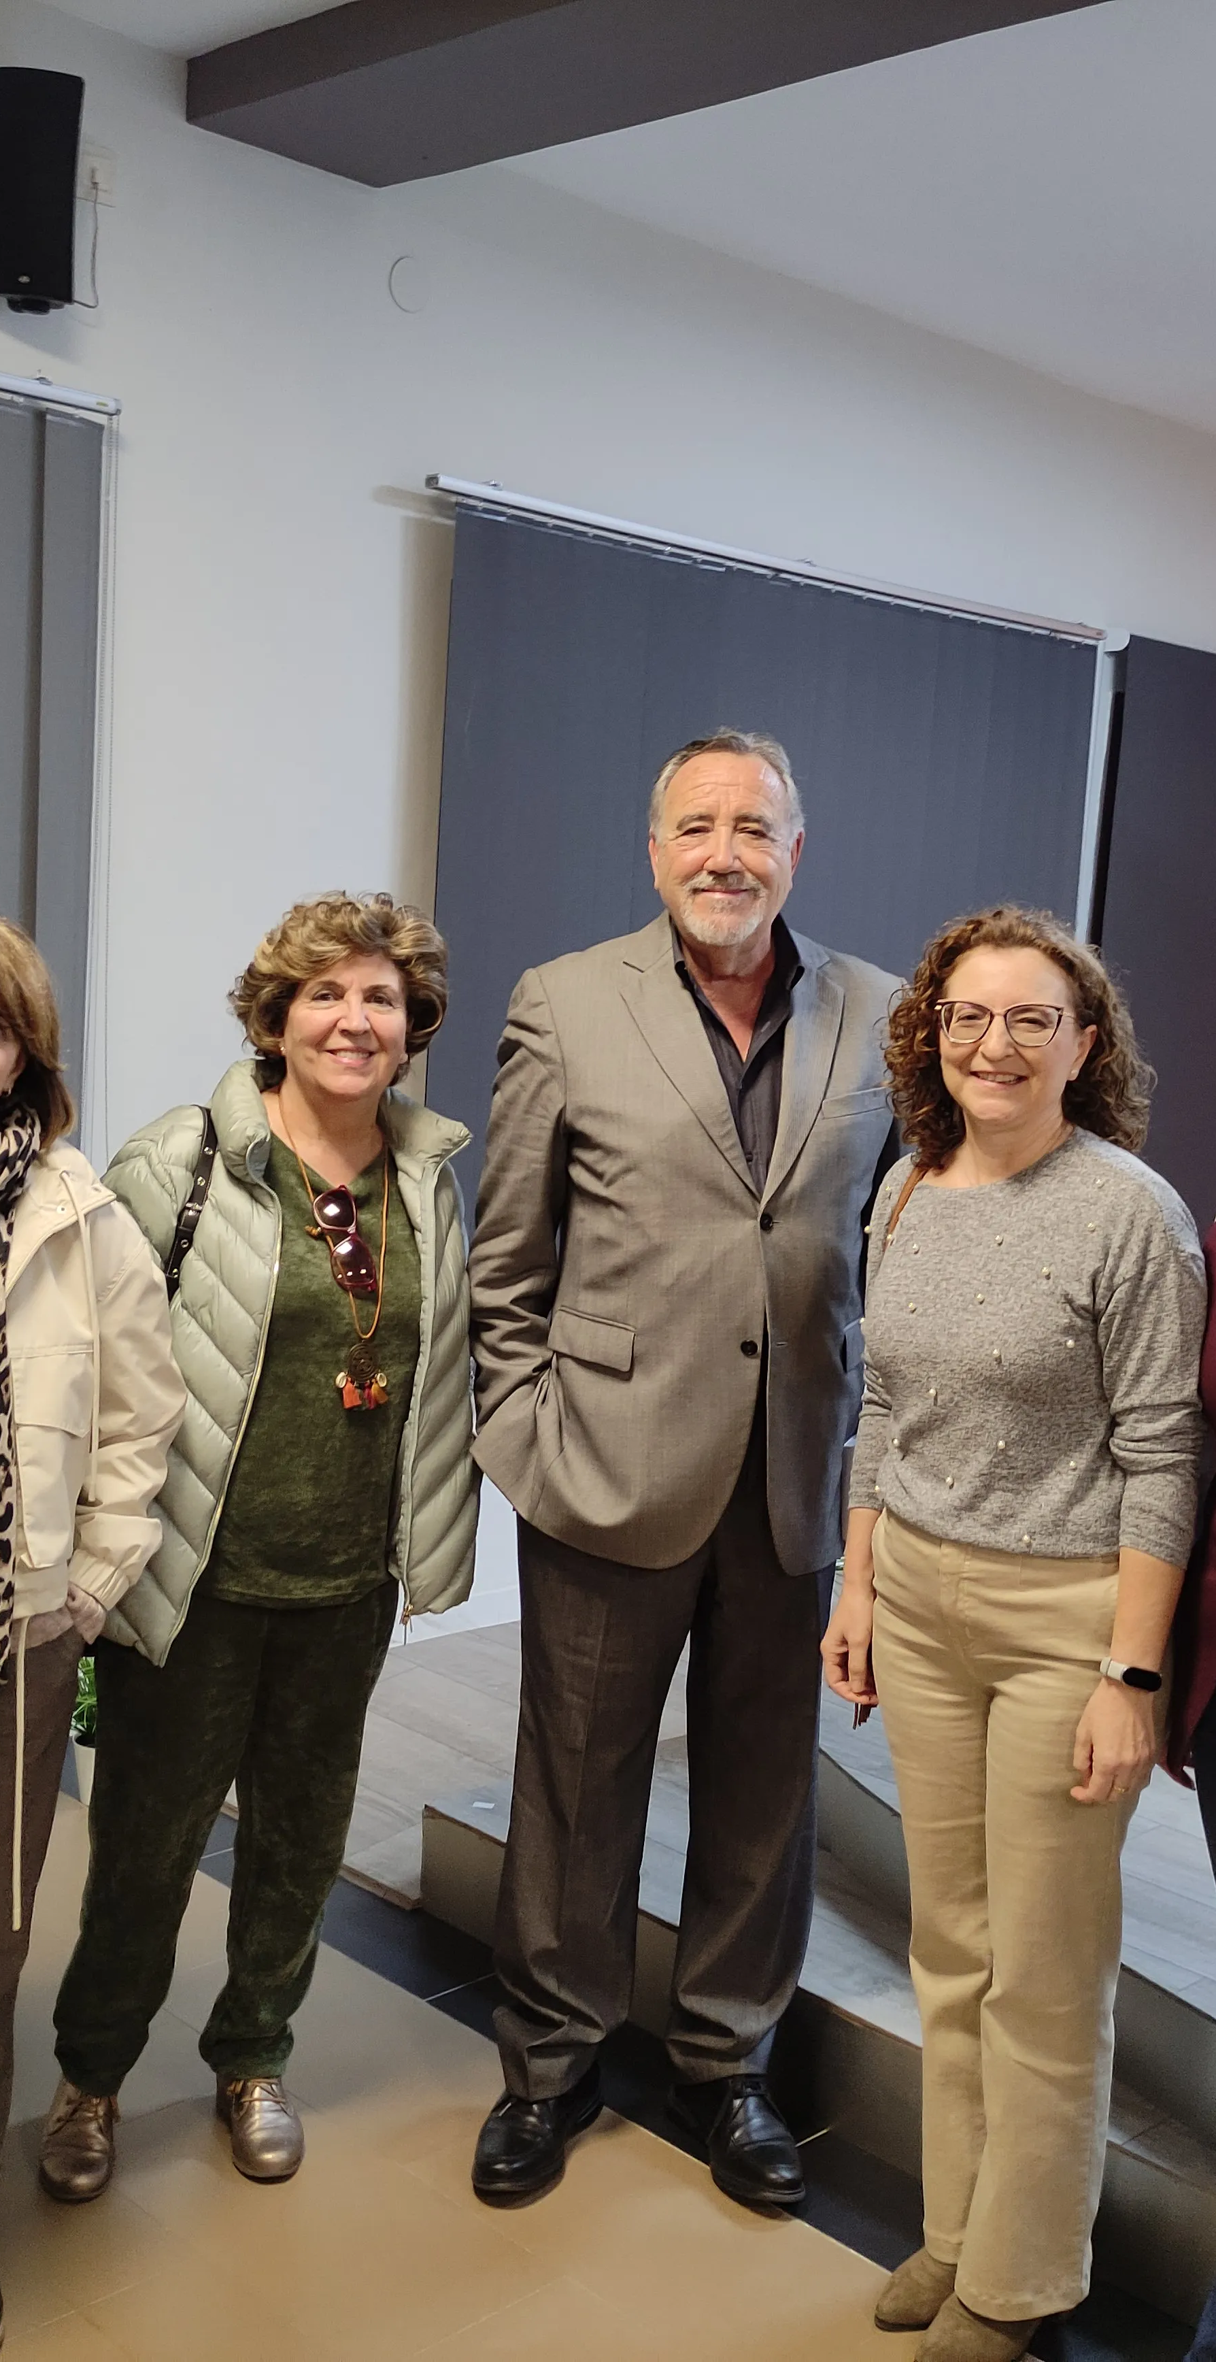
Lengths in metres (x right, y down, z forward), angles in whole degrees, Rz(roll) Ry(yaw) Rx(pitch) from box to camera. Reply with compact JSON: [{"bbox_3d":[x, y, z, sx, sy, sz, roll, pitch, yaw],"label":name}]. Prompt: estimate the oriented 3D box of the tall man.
[{"bbox_3d":[0.096,0.361,2.832,0.515,1.810,0.360,3,7,-7],"label":"tall man"}]

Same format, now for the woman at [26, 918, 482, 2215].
[{"bbox_3d":[-0.457,0.443,2.797,0.510,1.589,0.360,2,7,-14],"label":"woman"}]

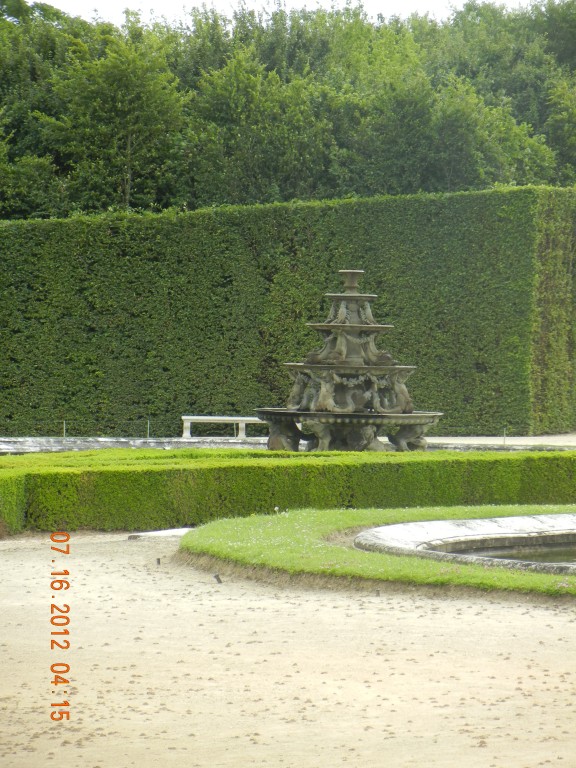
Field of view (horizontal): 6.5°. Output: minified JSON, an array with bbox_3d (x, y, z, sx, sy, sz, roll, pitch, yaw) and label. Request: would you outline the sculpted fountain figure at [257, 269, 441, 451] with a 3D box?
[{"bbox_3d":[1.265,-0.349,103.000,3.850,3.920,3.850,1,1,0],"label":"sculpted fountain figure"}]

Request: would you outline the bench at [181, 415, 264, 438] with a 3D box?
[{"bbox_3d":[-0.999,0.966,111.500,2.630,0.484,0.450,1,1,-5],"label":"bench"}]

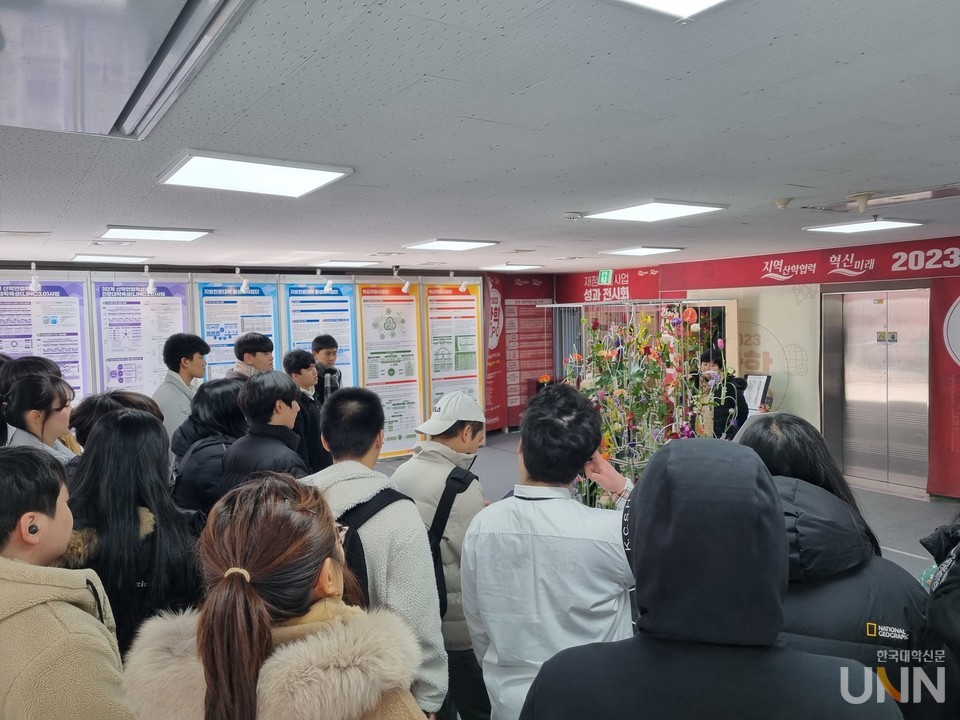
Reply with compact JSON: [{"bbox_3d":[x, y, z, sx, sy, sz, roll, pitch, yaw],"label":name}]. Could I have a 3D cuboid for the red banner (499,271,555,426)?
[{"bbox_3d":[0.840,-0.132,11.804,0.990,2.450,0.030,-4,4,-34],"label":"red banner"}]

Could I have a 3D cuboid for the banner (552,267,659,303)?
[{"bbox_3d":[1.871,-1.096,10.803,0.040,0.500,2.250,-4,5,-33],"label":"banner"}]

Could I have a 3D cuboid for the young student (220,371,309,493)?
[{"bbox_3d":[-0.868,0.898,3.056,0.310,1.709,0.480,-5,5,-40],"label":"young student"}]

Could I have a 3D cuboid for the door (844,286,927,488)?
[{"bbox_3d":[4.379,0.305,7.729,0.060,2.050,0.960,-4,4,-34],"label":"door"}]

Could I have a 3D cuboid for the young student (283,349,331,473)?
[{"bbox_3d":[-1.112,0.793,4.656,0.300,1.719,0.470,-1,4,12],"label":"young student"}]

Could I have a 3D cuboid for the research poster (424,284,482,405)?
[{"bbox_3d":[-0.359,0.091,10.304,0.900,2.320,0.020,-4,4,-34],"label":"research poster"}]

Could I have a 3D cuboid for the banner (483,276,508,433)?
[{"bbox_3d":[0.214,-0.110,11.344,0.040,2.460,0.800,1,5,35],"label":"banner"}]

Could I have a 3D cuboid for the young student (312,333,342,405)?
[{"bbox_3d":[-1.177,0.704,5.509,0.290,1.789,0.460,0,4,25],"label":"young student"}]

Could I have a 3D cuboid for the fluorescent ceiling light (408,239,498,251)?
[{"bbox_3d":[-0.257,-0.999,6.405,0.610,0.040,0.610,-4,4,-34],"label":"fluorescent ceiling light"}]

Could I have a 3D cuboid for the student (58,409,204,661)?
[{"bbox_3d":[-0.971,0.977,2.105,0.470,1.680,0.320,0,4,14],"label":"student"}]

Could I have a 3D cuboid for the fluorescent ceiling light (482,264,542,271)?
[{"bbox_3d":[0.420,-1.197,9.318,0.610,0.040,0.610,-4,5,-33],"label":"fluorescent ceiling light"}]

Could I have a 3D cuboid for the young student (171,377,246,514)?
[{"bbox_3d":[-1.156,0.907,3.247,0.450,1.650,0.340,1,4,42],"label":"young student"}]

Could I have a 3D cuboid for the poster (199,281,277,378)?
[{"bbox_3d":[-2.787,0.226,8.542,0.920,2.240,0.030,-4,5,-33],"label":"poster"}]

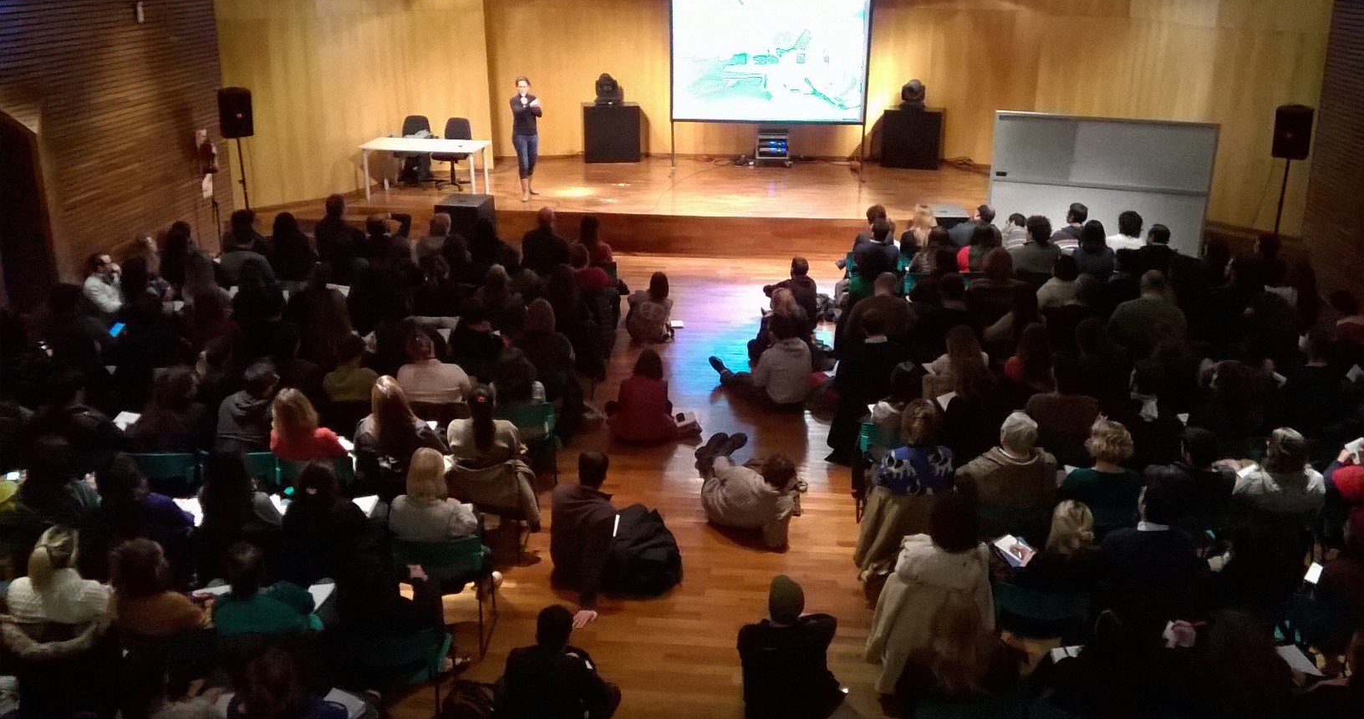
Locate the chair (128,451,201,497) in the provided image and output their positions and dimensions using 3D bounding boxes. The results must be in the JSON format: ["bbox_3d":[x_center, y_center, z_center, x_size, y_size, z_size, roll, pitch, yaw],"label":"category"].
[{"bbox_3d":[-3.395,0.909,7.746,0.476,0.790,0.507,0,20,3],"label":"chair"}]

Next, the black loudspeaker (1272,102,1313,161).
[{"bbox_3d":[6.947,-2.572,12.750,0.390,0.590,0.340,17,26,39],"label":"black loudspeaker"}]

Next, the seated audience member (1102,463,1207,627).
[{"bbox_3d":[2.470,1.120,6.312,0.530,1.300,0.820,0,20,0],"label":"seated audience member"}]

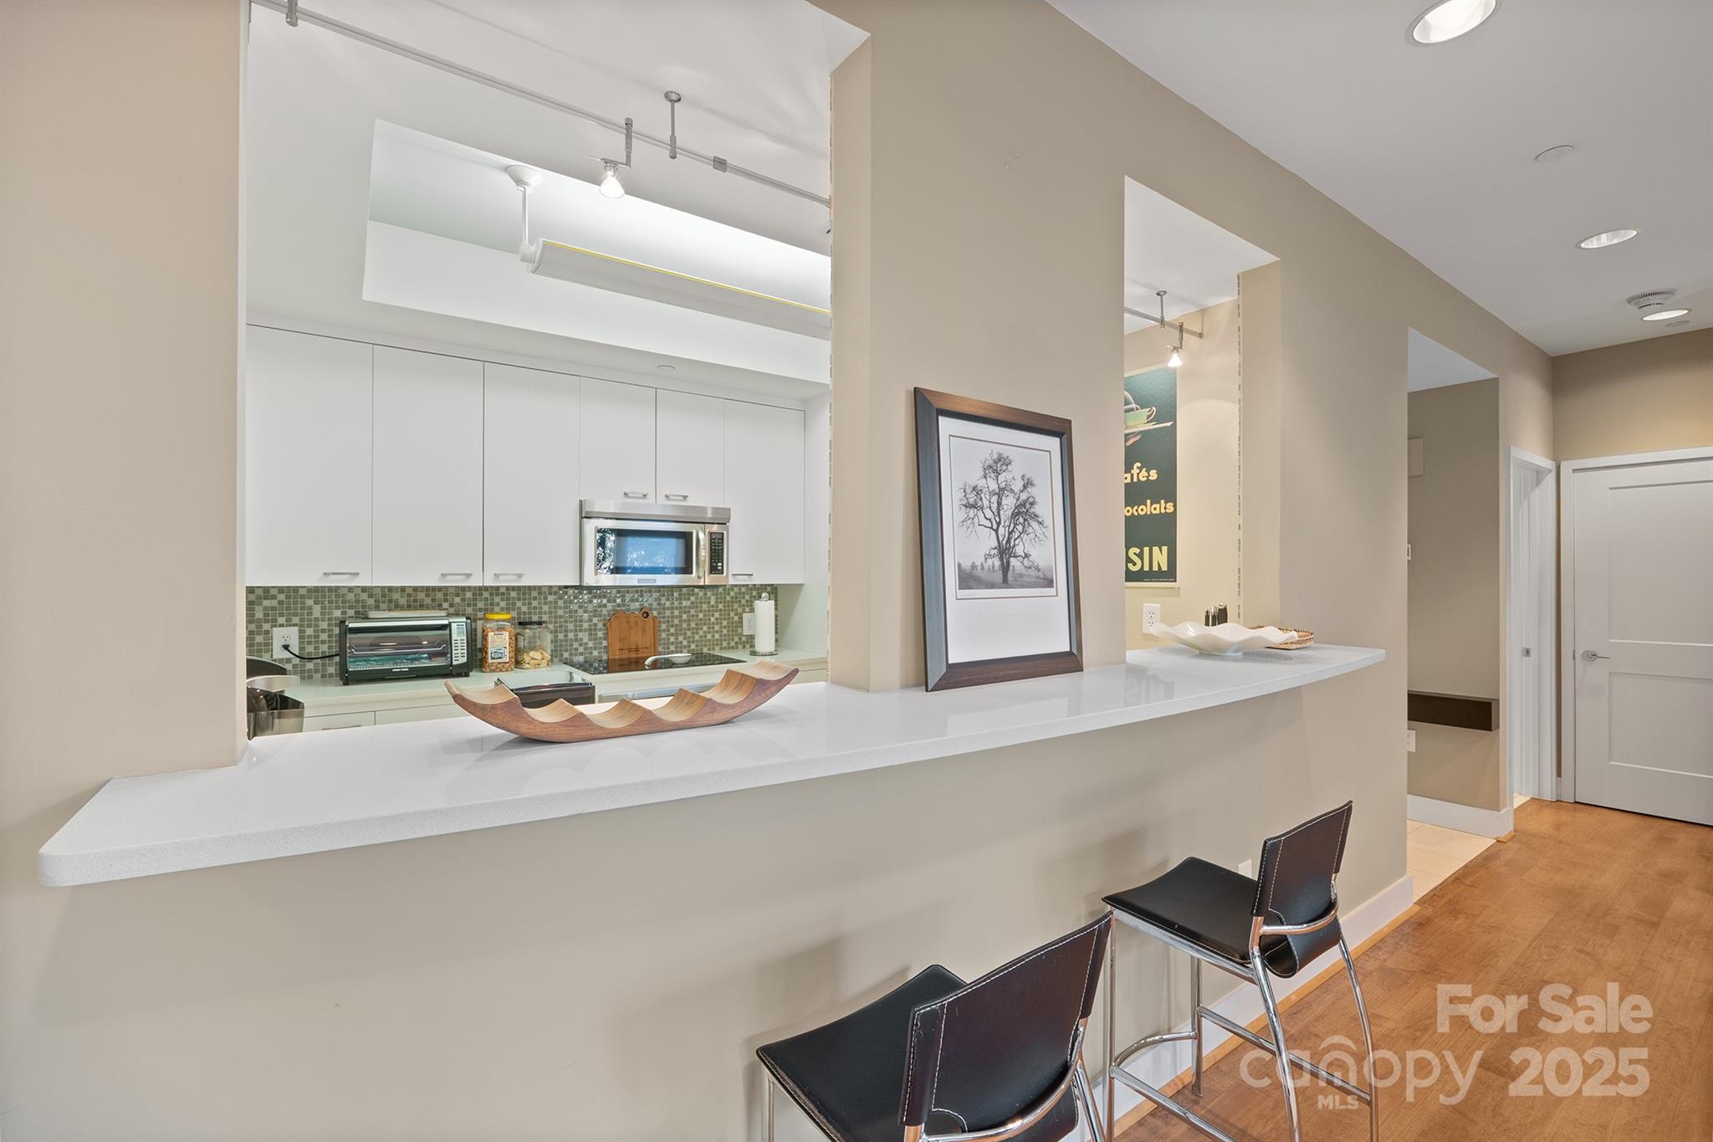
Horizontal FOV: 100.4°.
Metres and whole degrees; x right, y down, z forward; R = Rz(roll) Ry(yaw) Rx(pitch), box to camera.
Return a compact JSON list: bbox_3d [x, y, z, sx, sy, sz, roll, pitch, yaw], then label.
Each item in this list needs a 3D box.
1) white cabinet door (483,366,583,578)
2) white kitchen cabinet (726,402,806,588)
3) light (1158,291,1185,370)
[{"bbox_3d":[-1.516,-0.435,3.349,0.419,1.015,0.035,0,0,-35],"label":"white cabinet door"},{"bbox_3d":[-0.607,-0.430,4.186,0.511,1.015,0.330,0,0,-35],"label":"white kitchen cabinet"},{"bbox_3d":[1.132,-0.867,2.587,0.140,0.250,0.060,0,0,-35],"label":"light"}]

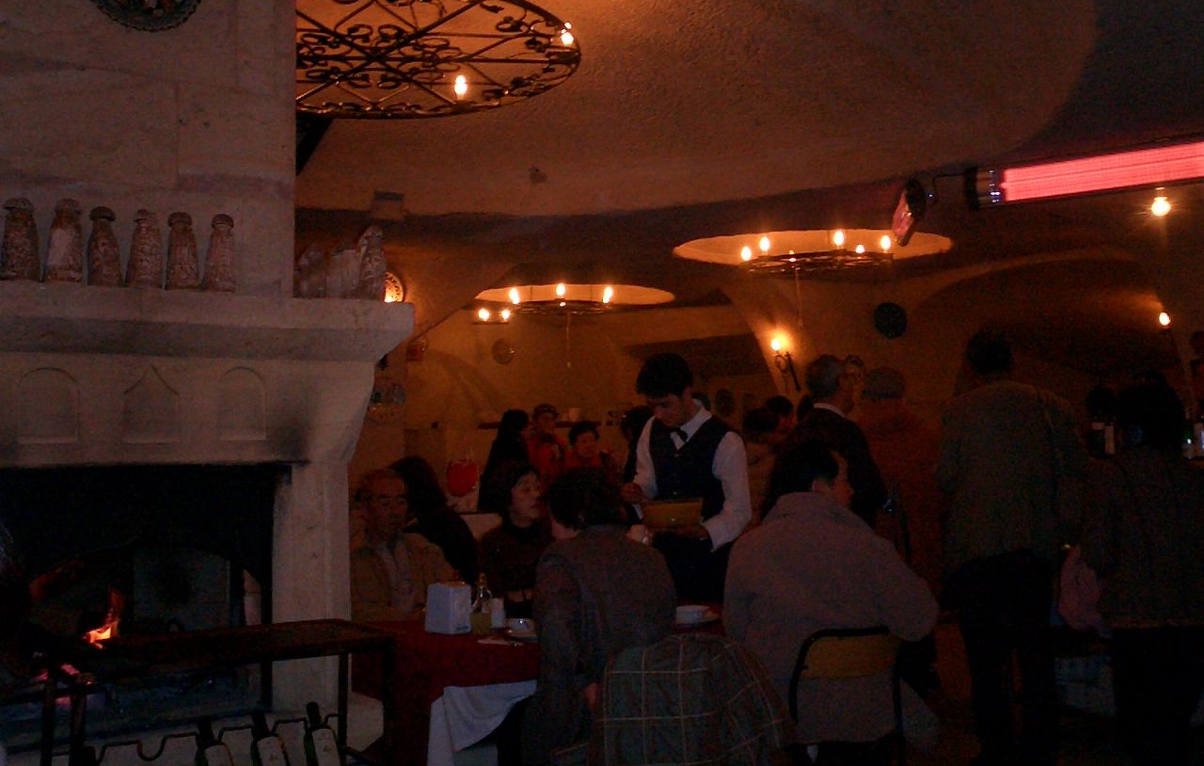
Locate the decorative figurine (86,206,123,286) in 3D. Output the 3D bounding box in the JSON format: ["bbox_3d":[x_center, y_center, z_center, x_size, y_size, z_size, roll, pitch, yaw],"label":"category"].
[{"bbox_3d":[-1.170,-0.322,3.030,0.081,0.183,0.081,1,-2,-31],"label":"decorative figurine"}]

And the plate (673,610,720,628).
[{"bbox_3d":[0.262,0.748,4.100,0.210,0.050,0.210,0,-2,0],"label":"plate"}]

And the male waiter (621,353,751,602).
[{"bbox_3d":[0.310,0.717,4.680,0.500,1.650,0.400,-1,-2,28],"label":"male waiter"}]

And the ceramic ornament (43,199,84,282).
[{"bbox_3d":[-1.247,-0.329,2.980,0.090,0.190,0.090,1,-2,-31],"label":"ceramic ornament"}]

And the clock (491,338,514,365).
[{"bbox_3d":[-0.902,-0.282,11.700,0.230,0.240,0.030,1,-2,-30],"label":"clock"}]

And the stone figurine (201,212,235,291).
[{"bbox_3d":[-0.949,-0.318,3.185,0.082,0.202,0.082,1,-3,-33],"label":"stone figurine"}]

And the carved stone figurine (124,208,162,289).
[{"bbox_3d":[-1.104,-0.322,3.096,0.088,0.196,0.088,1,-3,-33],"label":"carved stone figurine"}]

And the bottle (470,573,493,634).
[{"bbox_3d":[-0.365,0.672,3.920,0.062,0.186,0.062,0,-2,0],"label":"bottle"}]

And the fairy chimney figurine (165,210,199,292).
[{"bbox_3d":[-1.015,-0.322,3.110,0.081,0.188,0.081,1,-2,-31],"label":"fairy chimney figurine"}]

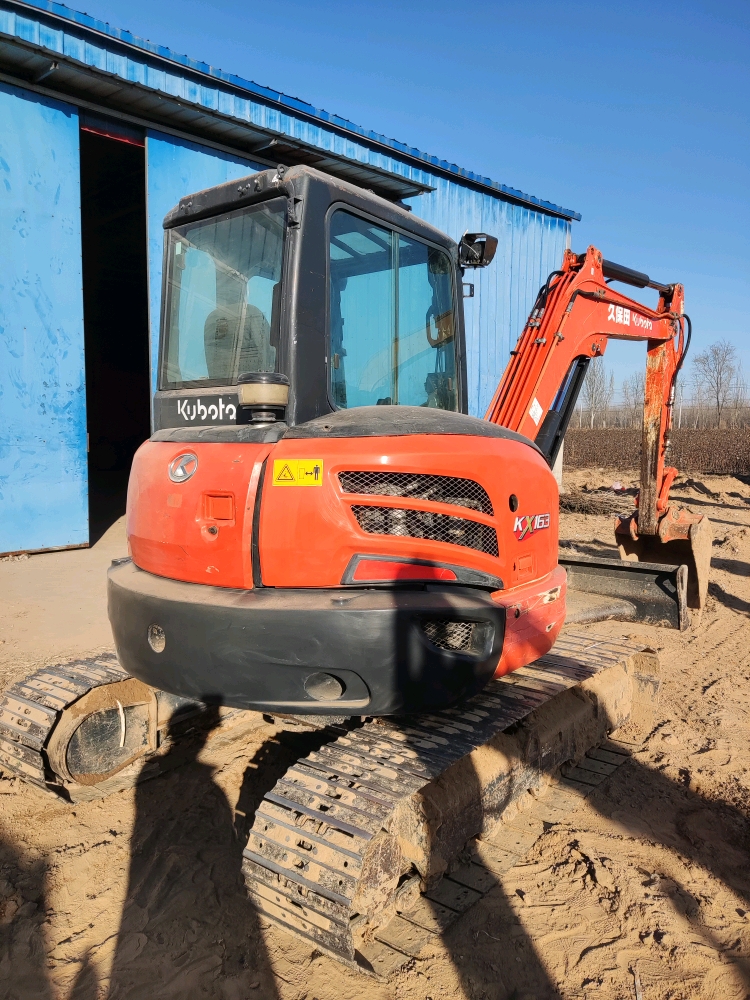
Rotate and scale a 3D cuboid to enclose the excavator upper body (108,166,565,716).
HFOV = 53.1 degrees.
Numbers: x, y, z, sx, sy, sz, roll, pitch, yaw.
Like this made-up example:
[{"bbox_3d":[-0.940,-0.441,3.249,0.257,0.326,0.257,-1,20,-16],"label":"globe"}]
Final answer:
[{"bbox_3d":[-0.140,-0.345,3.284,1.850,1.950,1.950,4,6,38],"label":"excavator upper body"}]

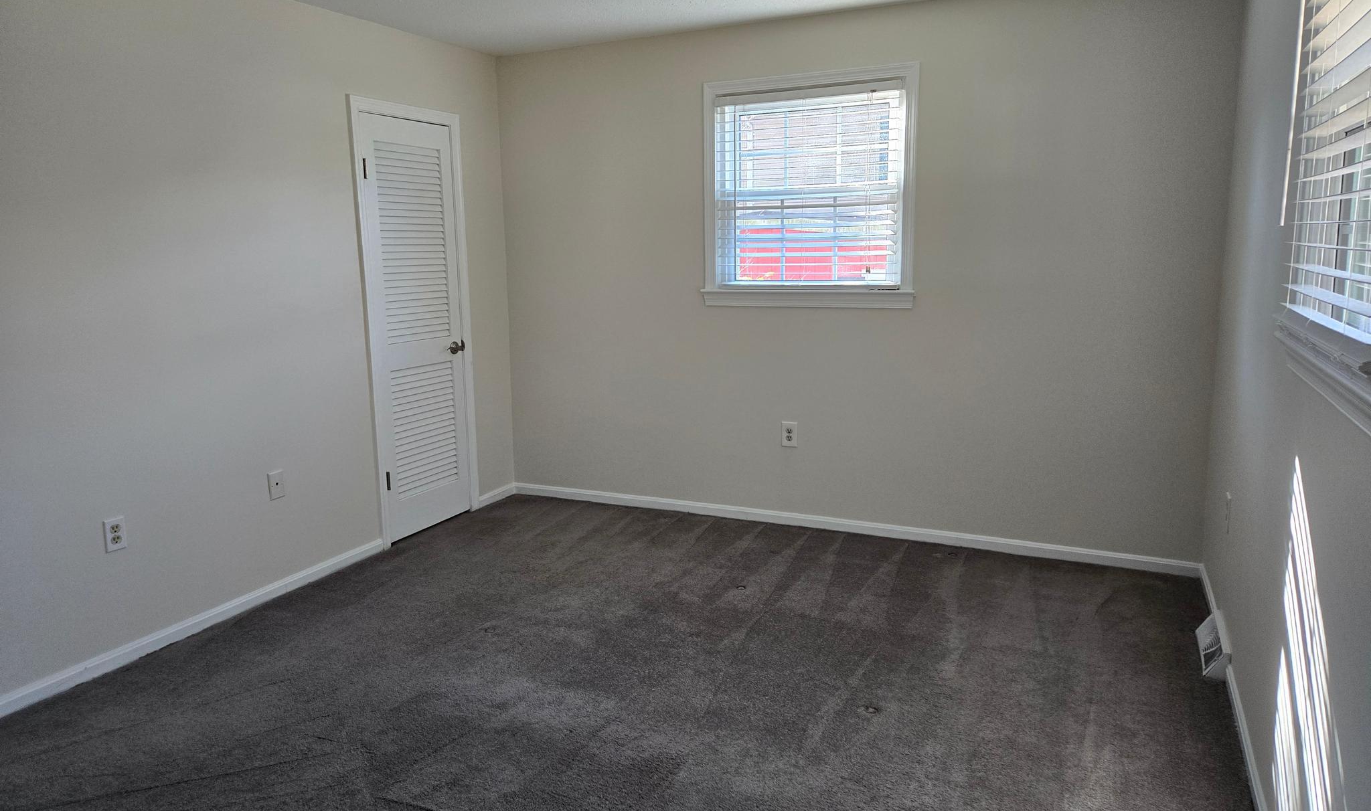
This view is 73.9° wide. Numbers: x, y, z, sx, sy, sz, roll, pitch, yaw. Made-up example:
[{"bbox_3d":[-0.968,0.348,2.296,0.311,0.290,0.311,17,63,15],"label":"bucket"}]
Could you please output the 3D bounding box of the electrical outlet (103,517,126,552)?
[{"bbox_3d":[-1.995,0.451,3.187,0.009,0.115,0.071,3,11,25],"label":"electrical outlet"}]

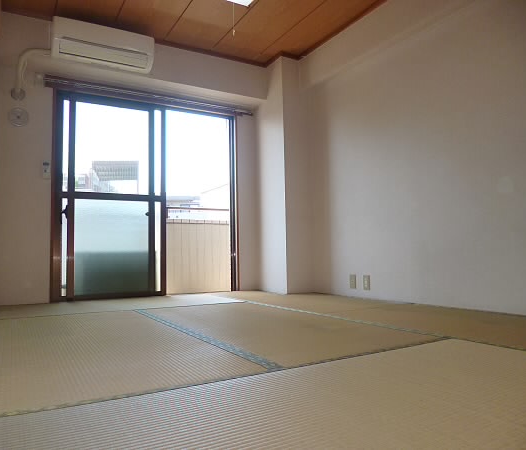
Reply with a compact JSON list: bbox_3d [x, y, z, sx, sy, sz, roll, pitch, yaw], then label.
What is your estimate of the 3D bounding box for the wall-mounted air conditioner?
[{"bbox_3d":[-1.334,-1.492,3.513,0.785,0.265,0.205,1,-4,-28],"label":"wall-mounted air conditioner"}]

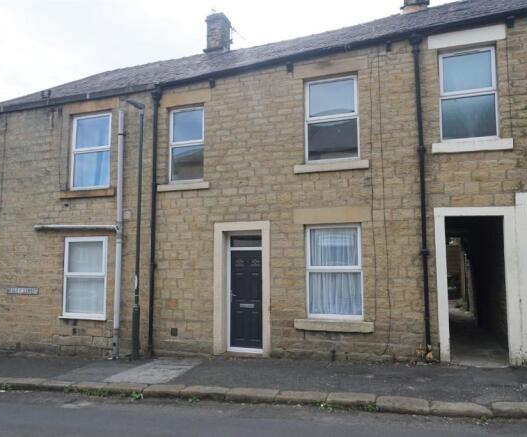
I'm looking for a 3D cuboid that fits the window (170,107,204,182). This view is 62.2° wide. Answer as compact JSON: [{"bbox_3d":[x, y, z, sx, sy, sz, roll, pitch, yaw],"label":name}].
[{"bbox_3d":[-1.656,-1.601,9.580,0.851,1.635,0.100,-2,-5,21],"label":"window"}]

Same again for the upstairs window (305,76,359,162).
[{"bbox_3d":[1.334,-1.880,8.427,1.014,1.578,0.100,-2,-5,21],"label":"upstairs window"}]

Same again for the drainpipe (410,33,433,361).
[{"bbox_3d":[2.732,-0.467,7.500,0.170,5.599,0.160,-2,-6,20],"label":"drainpipe"}]

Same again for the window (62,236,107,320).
[{"bbox_3d":[-4.045,1.364,10.007,1.240,1.848,0.100,-2,-6,20],"label":"window"}]

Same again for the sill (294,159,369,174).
[{"bbox_3d":[1.293,-0.955,8.260,1.412,0.157,0.170,-2,-5,21],"label":"sill"}]

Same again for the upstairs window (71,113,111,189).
[{"bbox_3d":[-4.123,-1.592,10.551,1.162,1.804,0.100,-2,-5,21],"label":"upstairs window"}]

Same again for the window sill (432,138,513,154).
[{"bbox_3d":[3.525,-1.200,7.402,1.220,0.176,0.170,-2,-5,21],"label":"window sill"}]

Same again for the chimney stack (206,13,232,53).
[{"bbox_3d":[-1.323,-5.443,13.210,0.594,1.149,0.580,-2,-6,20],"label":"chimney stack"}]

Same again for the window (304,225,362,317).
[{"bbox_3d":[1.349,1.006,8.167,1.020,1.653,0.080,-2,-6,20],"label":"window"}]

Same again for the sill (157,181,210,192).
[{"bbox_3d":[-1.660,-0.648,9.295,1.254,0.119,0.200,-2,-6,20],"label":"sill"}]

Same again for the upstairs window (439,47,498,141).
[{"bbox_3d":[3.550,-2.127,7.575,0.876,1.585,0.100,-2,-5,21],"label":"upstairs window"}]

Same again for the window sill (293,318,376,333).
[{"bbox_3d":[1.301,1.958,8.003,1.441,0.181,0.170,-2,-5,21],"label":"window sill"}]

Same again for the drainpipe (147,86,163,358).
[{"bbox_3d":[-2.297,0.003,9.332,0.160,5.736,0.160,-2,-6,20],"label":"drainpipe"}]

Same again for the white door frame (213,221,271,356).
[{"bbox_3d":[-0.397,1.374,8.687,1.207,2.605,0.200,-2,-6,20],"label":"white door frame"}]

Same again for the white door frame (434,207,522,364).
[{"bbox_3d":[3.542,1.094,7.244,1.219,2.537,0.200,-2,-6,20],"label":"white door frame"}]

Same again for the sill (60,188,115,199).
[{"bbox_3d":[-4.040,-0.547,10.174,1.552,0.145,0.200,-2,-6,20],"label":"sill"}]

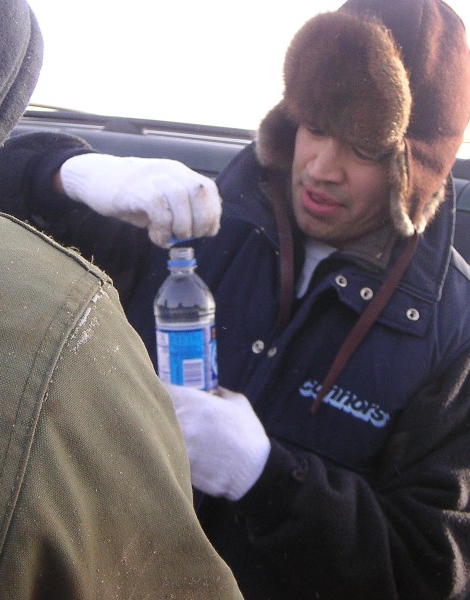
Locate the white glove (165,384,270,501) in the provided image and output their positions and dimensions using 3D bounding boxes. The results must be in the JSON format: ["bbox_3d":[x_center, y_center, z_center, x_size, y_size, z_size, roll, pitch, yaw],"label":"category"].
[{"bbox_3d":[-0.027,0.148,1.580,0.135,0.118,0.100,29,-2,-12],"label":"white glove"}]

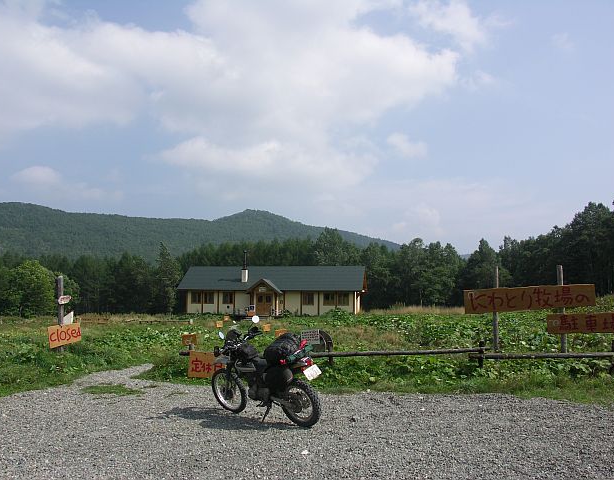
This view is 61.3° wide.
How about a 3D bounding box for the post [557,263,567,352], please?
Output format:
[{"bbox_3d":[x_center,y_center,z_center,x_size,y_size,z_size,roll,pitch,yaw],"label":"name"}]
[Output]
[{"bbox_3d":[6.027,1.765,12.200,0.130,2.338,0.130,0,-7,0],"label":"post"}]

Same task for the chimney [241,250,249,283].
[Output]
[{"bbox_3d":[-6.413,2.793,54.157,0.660,3.350,0.660,-1,-7,11],"label":"chimney"}]

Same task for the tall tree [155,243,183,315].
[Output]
[{"bbox_3d":[-15.784,4.416,59.000,3.077,8.376,3.077,2,-7,-15],"label":"tall tree"}]

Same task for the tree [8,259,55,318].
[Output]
[{"bbox_3d":[-29.163,5.259,55.000,5.312,6.162,5.312,4,-7,-28],"label":"tree"}]

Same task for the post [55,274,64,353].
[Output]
[{"bbox_3d":[-5.851,1.895,12.300,0.120,2.079,0.120,0,-7,0],"label":"post"}]

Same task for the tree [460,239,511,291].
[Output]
[{"bbox_3d":[26.549,4.908,77.000,7.734,10.263,7.734,-2,-7,19],"label":"tree"}]

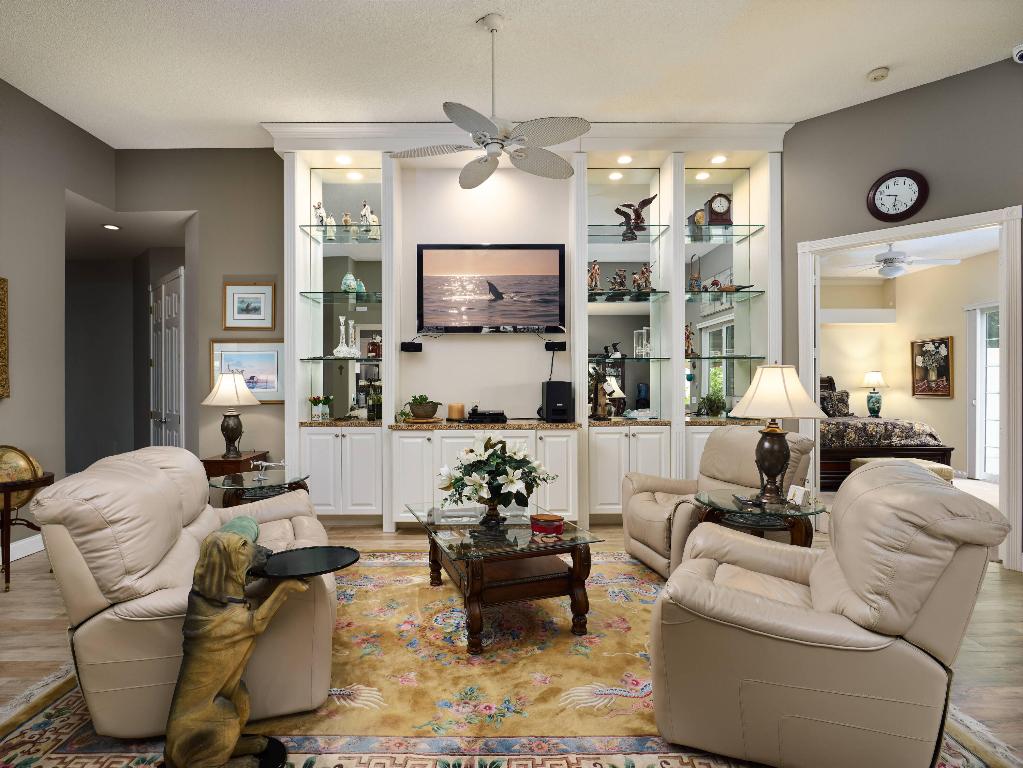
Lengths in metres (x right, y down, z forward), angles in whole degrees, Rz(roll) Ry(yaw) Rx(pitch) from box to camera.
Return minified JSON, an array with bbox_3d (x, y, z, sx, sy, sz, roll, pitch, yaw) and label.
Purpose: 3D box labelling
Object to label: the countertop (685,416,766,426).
[{"bbox_3d":[1.905,0.357,4.900,0.740,0.043,0.290,0,0,-1],"label":"countertop"}]

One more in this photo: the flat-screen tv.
[{"bbox_3d":[-0.188,-0.868,4.860,1.345,0.810,0.090,0,0,0],"label":"flat-screen tv"}]

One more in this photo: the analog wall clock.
[{"bbox_3d":[3.006,-1.466,4.143,0.400,0.400,0.050,0,0,43],"label":"analog wall clock"}]

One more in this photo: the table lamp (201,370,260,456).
[{"bbox_3d":[-2.475,0.272,4.720,0.515,0.740,0.515,0,0,0],"label":"table lamp"}]

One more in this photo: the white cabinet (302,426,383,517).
[{"bbox_3d":[-1.473,0.757,4.775,0.710,0.765,0.350,0,0,0],"label":"white cabinet"}]

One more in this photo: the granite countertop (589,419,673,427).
[{"bbox_3d":[1.025,0.348,4.745,0.720,0.042,0.340,0,0,0],"label":"granite countertop"}]

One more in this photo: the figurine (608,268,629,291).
[{"bbox_3d":[0.960,-0.914,4.740,0.180,0.228,0.120,0,0,0],"label":"figurine"}]

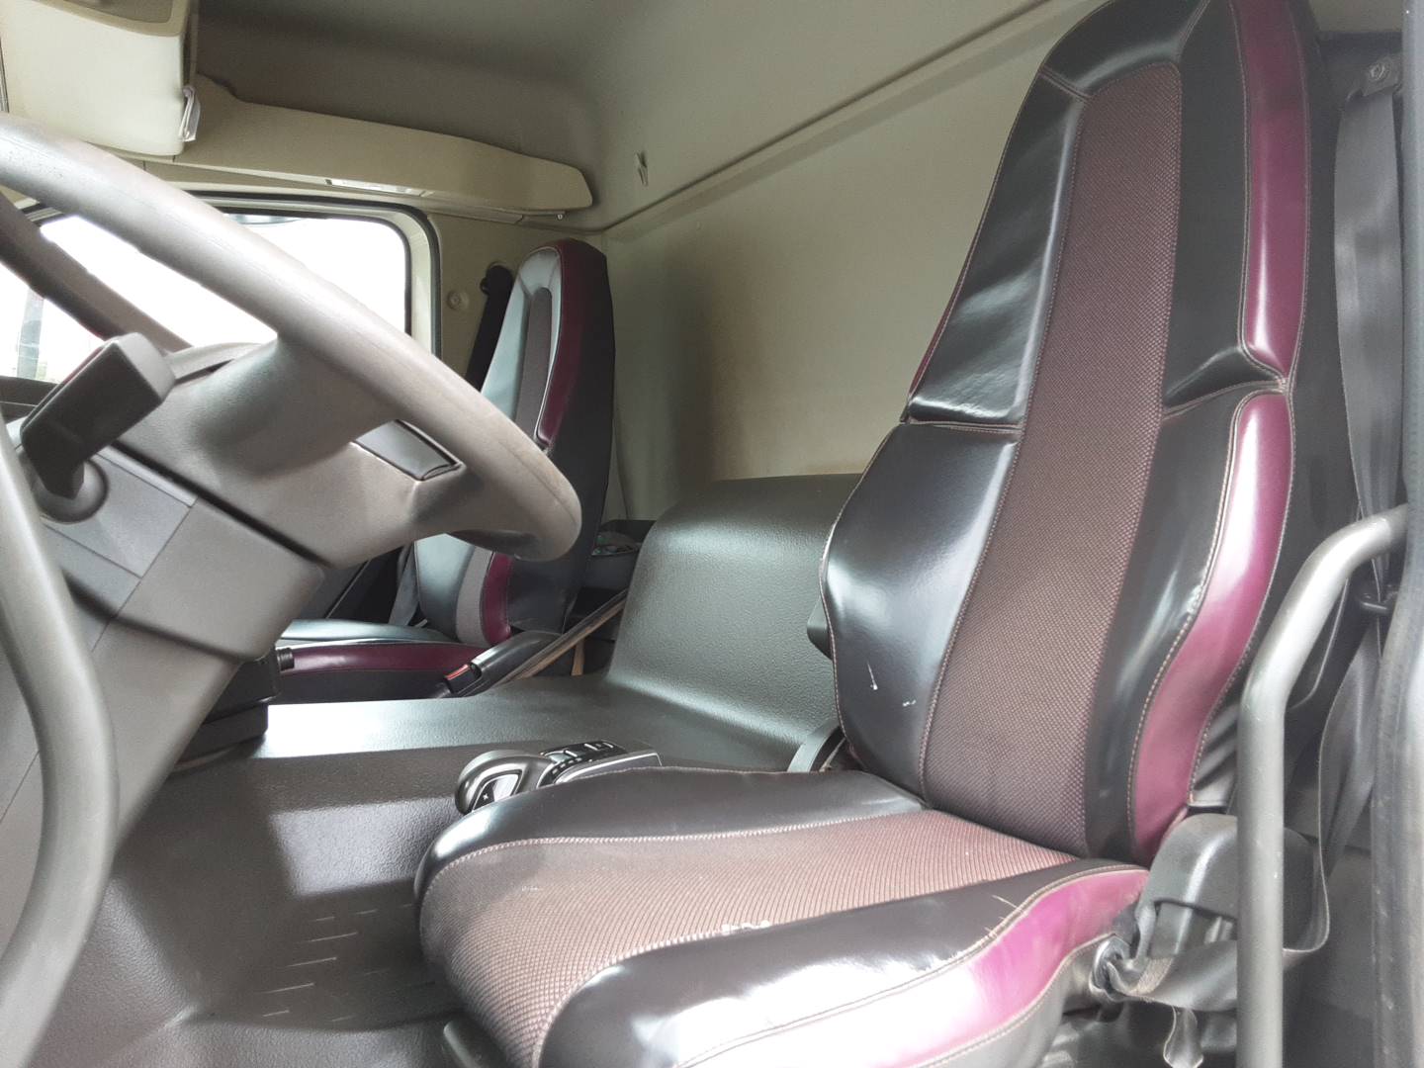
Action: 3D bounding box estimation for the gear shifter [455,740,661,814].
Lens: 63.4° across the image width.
[{"bbox_3d":[-0.163,0.265,1.255,0.235,0.080,0.075,-1,2,-31],"label":"gear shifter"}]

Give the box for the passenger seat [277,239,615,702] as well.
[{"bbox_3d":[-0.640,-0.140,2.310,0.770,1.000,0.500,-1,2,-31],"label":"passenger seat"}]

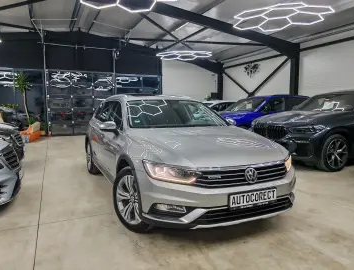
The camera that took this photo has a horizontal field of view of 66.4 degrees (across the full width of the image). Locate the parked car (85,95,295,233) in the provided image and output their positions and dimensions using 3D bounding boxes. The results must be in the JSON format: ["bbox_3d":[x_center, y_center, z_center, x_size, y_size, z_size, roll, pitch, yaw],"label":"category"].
[{"bbox_3d":[-0.332,0.093,4.465,1.900,1.510,4.780,-2,6,-25],"label":"parked car"}]

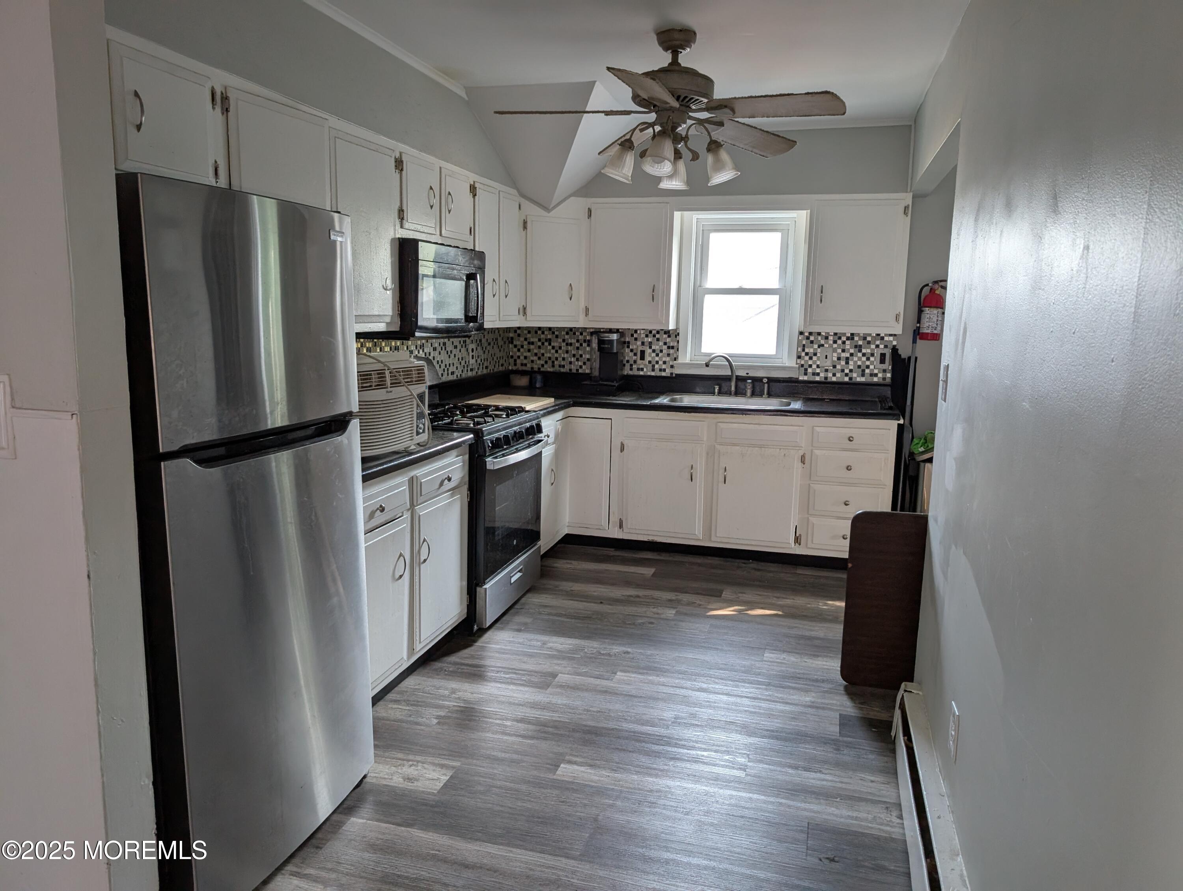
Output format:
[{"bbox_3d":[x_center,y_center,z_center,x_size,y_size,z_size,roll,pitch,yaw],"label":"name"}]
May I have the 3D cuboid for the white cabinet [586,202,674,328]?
[{"bbox_3d":[0.273,-1.132,5.201,0.539,0.765,0.325,3,10,15],"label":"white cabinet"}]

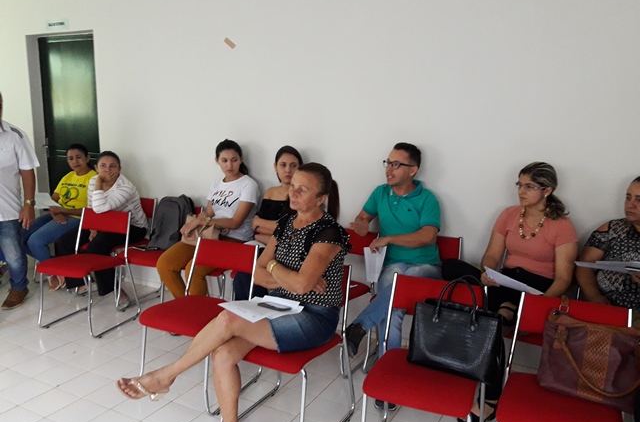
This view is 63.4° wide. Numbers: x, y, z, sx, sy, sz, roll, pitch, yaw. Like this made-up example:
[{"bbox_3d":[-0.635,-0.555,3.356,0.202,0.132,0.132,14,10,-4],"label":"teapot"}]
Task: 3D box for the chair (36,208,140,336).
[{"bbox_3d":[-1.613,0.401,3.623,0.449,0.777,0.497,5,11,18],"label":"chair"}]

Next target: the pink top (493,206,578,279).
[{"bbox_3d":[1.142,0.172,2.732,0.430,0.420,0.270,9,13,37],"label":"pink top"}]

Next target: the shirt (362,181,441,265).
[{"bbox_3d":[0.483,0.080,3.067,0.460,0.490,0.280,11,14,42],"label":"shirt"}]

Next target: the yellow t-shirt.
[{"bbox_3d":[-2.014,-0.116,4.299,0.357,0.463,0.222,5,11,17],"label":"yellow t-shirt"}]

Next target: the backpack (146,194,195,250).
[{"bbox_3d":[-1.141,0.092,3.909,0.261,0.405,0.183,6,1,21],"label":"backpack"}]

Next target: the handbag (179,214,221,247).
[{"bbox_3d":[-0.809,0.128,3.527,0.261,0.193,0.116,6,11,23],"label":"handbag"}]

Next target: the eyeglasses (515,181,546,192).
[{"bbox_3d":[1.092,-0.124,2.673,0.140,0.042,0.140,-2,16,-34],"label":"eyeglasses"}]

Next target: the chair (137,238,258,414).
[{"bbox_3d":[-0.643,0.596,2.862,0.480,0.776,0.525,6,12,25],"label":"chair"}]

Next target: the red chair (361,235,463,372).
[{"bbox_3d":[0.565,0.566,3.081,0.449,0.777,0.497,6,11,24],"label":"red chair"}]

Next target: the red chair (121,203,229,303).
[{"bbox_3d":[-1.213,0.372,3.997,0.480,0.776,0.525,7,12,27],"label":"red chair"}]

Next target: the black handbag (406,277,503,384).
[{"bbox_3d":[0.578,0.495,2.225,0.347,0.357,0.164,7,11,27],"label":"black handbag"}]

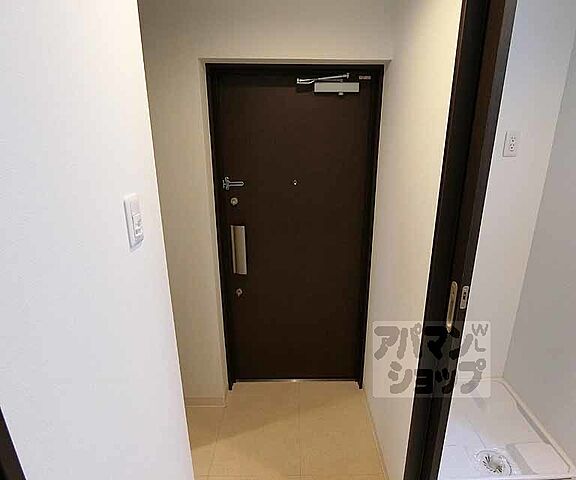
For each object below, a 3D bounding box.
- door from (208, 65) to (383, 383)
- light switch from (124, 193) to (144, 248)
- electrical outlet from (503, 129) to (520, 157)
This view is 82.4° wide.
[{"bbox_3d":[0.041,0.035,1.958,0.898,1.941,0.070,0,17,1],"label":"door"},{"bbox_3d":[-0.362,-0.044,0.775,0.010,0.120,0.070,0,17,1],"label":"light switch"},{"bbox_3d":[1.091,-0.467,1.600,0.070,0.120,0.010,0,17,1],"label":"electrical outlet"}]

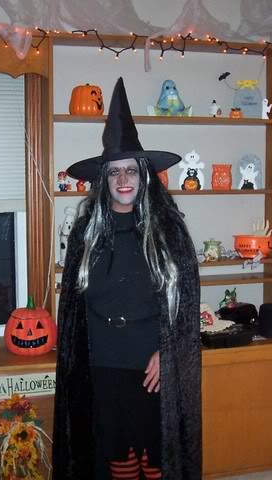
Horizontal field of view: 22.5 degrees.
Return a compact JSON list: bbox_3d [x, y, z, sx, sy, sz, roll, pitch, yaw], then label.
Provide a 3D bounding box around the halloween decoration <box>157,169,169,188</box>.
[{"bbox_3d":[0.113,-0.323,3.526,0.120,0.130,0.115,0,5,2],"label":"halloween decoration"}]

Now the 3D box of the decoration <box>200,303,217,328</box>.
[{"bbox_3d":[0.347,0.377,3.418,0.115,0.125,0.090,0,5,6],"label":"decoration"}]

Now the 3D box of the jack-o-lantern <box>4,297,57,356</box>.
[{"bbox_3d":[-0.492,0.382,3.181,0.235,0.268,0.230,-1,5,-9],"label":"jack-o-lantern"}]

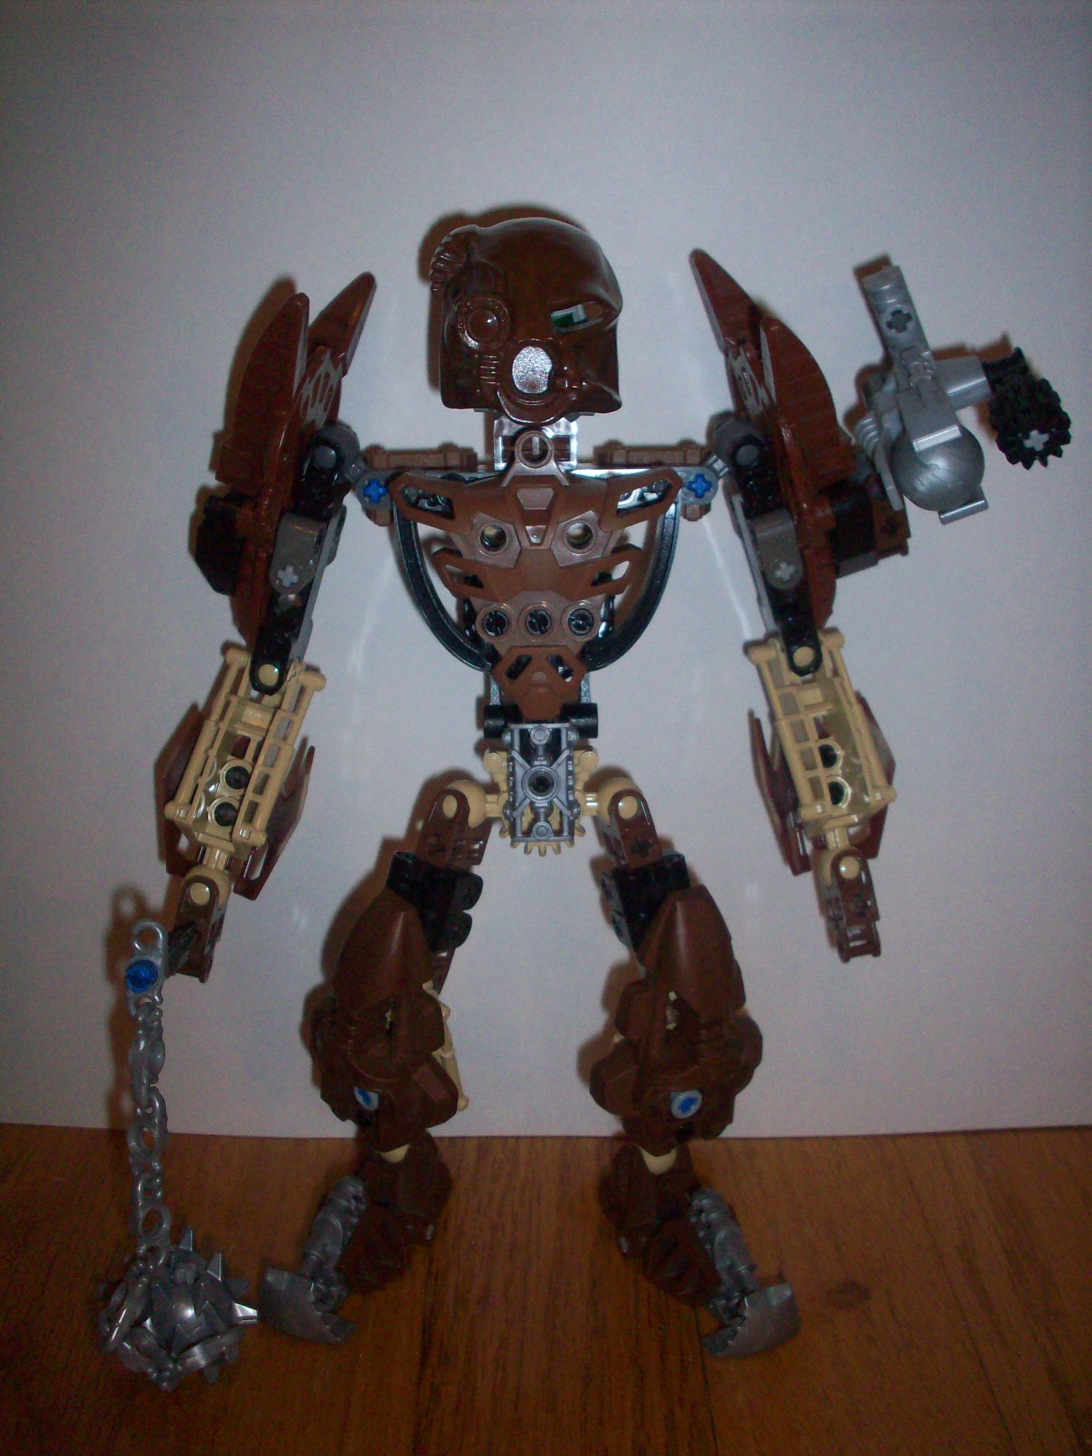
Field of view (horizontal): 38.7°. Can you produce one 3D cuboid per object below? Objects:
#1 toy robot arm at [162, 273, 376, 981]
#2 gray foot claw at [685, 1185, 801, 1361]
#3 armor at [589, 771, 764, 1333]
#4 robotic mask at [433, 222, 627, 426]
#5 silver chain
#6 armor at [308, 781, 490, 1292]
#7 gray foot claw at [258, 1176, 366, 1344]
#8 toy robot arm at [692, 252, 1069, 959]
[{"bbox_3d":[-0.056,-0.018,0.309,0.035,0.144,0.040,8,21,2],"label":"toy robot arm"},{"bbox_3d":[0.043,0.122,0.344,0.019,0.025,0.031,-11,24,-25],"label":"gray foot claw"},{"bbox_3d":[0.029,0.072,0.338,0.035,0.123,0.042,-12,23,-21],"label":"armor"},{"bbox_3d":[-0.003,-0.072,0.274,0.034,0.035,0.024,0,22,0],"label":"robotic mask"},{"bbox_3d":[-0.084,0.077,0.328,0.009,0.077,0.009,0,6,0],"label":"silver chain"},{"bbox_3d":[-0.033,0.071,0.339,0.035,0.121,0.040,12,23,21],"label":"armor"},{"bbox_3d":[-0.051,0.120,0.345,0.019,0.025,0.031,11,24,25],"label":"gray foot claw"},{"bbox_3d":[0.059,-0.023,0.304,0.071,0.143,0.044,-2,22,-6],"label":"toy robot arm"}]

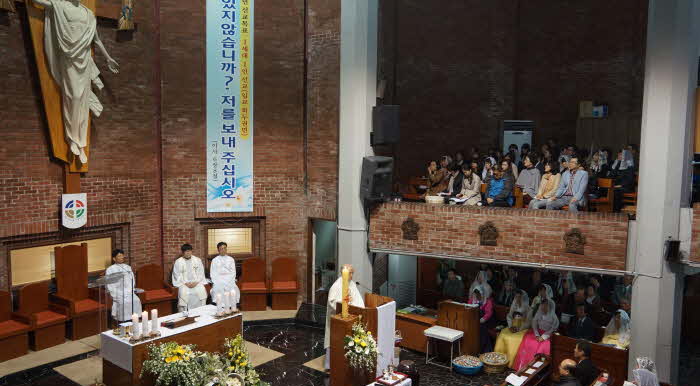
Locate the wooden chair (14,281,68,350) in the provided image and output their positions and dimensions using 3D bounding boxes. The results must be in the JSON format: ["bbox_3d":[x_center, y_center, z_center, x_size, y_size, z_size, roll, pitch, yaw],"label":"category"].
[{"bbox_3d":[-5.146,2.039,9.087,0.580,0.950,0.570,5,6,37],"label":"wooden chair"}]

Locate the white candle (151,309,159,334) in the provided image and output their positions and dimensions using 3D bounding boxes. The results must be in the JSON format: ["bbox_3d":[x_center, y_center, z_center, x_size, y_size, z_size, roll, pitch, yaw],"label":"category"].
[{"bbox_3d":[-2.705,1.783,7.550,0.080,0.320,0.080,-3,6,-37],"label":"white candle"}]

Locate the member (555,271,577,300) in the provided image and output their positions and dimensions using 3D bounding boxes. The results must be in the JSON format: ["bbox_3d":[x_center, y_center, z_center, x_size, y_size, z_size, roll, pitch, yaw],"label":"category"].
[{"bbox_3d":[4.822,2.452,12.315,0.480,1.290,0.700,4,6,37],"label":"member"}]

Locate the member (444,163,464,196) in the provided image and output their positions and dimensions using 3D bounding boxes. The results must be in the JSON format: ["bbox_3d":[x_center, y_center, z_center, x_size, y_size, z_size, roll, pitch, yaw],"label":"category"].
[{"bbox_3d":[2.049,-0.021,10.611,0.473,1.152,0.739,4,6,37],"label":"member"}]

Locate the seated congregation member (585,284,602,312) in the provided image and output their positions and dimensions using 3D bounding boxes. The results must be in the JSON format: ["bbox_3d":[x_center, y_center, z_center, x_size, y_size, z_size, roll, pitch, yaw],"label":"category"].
[{"bbox_3d":[4.670,2.422,10.556,0.500,1.280,0.700,4,6,33],"label":"seated congregation member"}]

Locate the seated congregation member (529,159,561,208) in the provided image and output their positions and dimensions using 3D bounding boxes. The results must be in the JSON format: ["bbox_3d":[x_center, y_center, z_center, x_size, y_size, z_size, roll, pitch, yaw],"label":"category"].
[{"bbox_3d":[3.557,0.045,9.900,0.740,1.220,0.520,-2,6,-31],"label":"seated congregation member"}]

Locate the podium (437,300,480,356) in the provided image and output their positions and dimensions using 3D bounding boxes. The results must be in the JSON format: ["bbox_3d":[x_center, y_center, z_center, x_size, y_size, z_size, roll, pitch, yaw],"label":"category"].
[{"bbox_3d":[2.186,2.752,11.038,0.680,0.980,0.460,4,6,39],"label":"podium"}]

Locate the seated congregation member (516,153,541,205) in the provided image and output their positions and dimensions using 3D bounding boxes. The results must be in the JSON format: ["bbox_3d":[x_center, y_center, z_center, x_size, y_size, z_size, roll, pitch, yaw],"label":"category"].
[{"bbox_3d":[3.321,-0.068,10.151,0.512,1.340,0.709,5,6,38],"label":"seated congregation member"}]

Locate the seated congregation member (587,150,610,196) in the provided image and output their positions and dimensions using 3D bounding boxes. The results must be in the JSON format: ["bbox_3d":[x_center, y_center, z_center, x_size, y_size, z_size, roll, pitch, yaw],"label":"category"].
[{"bbox_3d":[4.649,-0.150,10.256,0.700,1.280,0.480,-2,6,-30],"label":"seated congregation member"}]

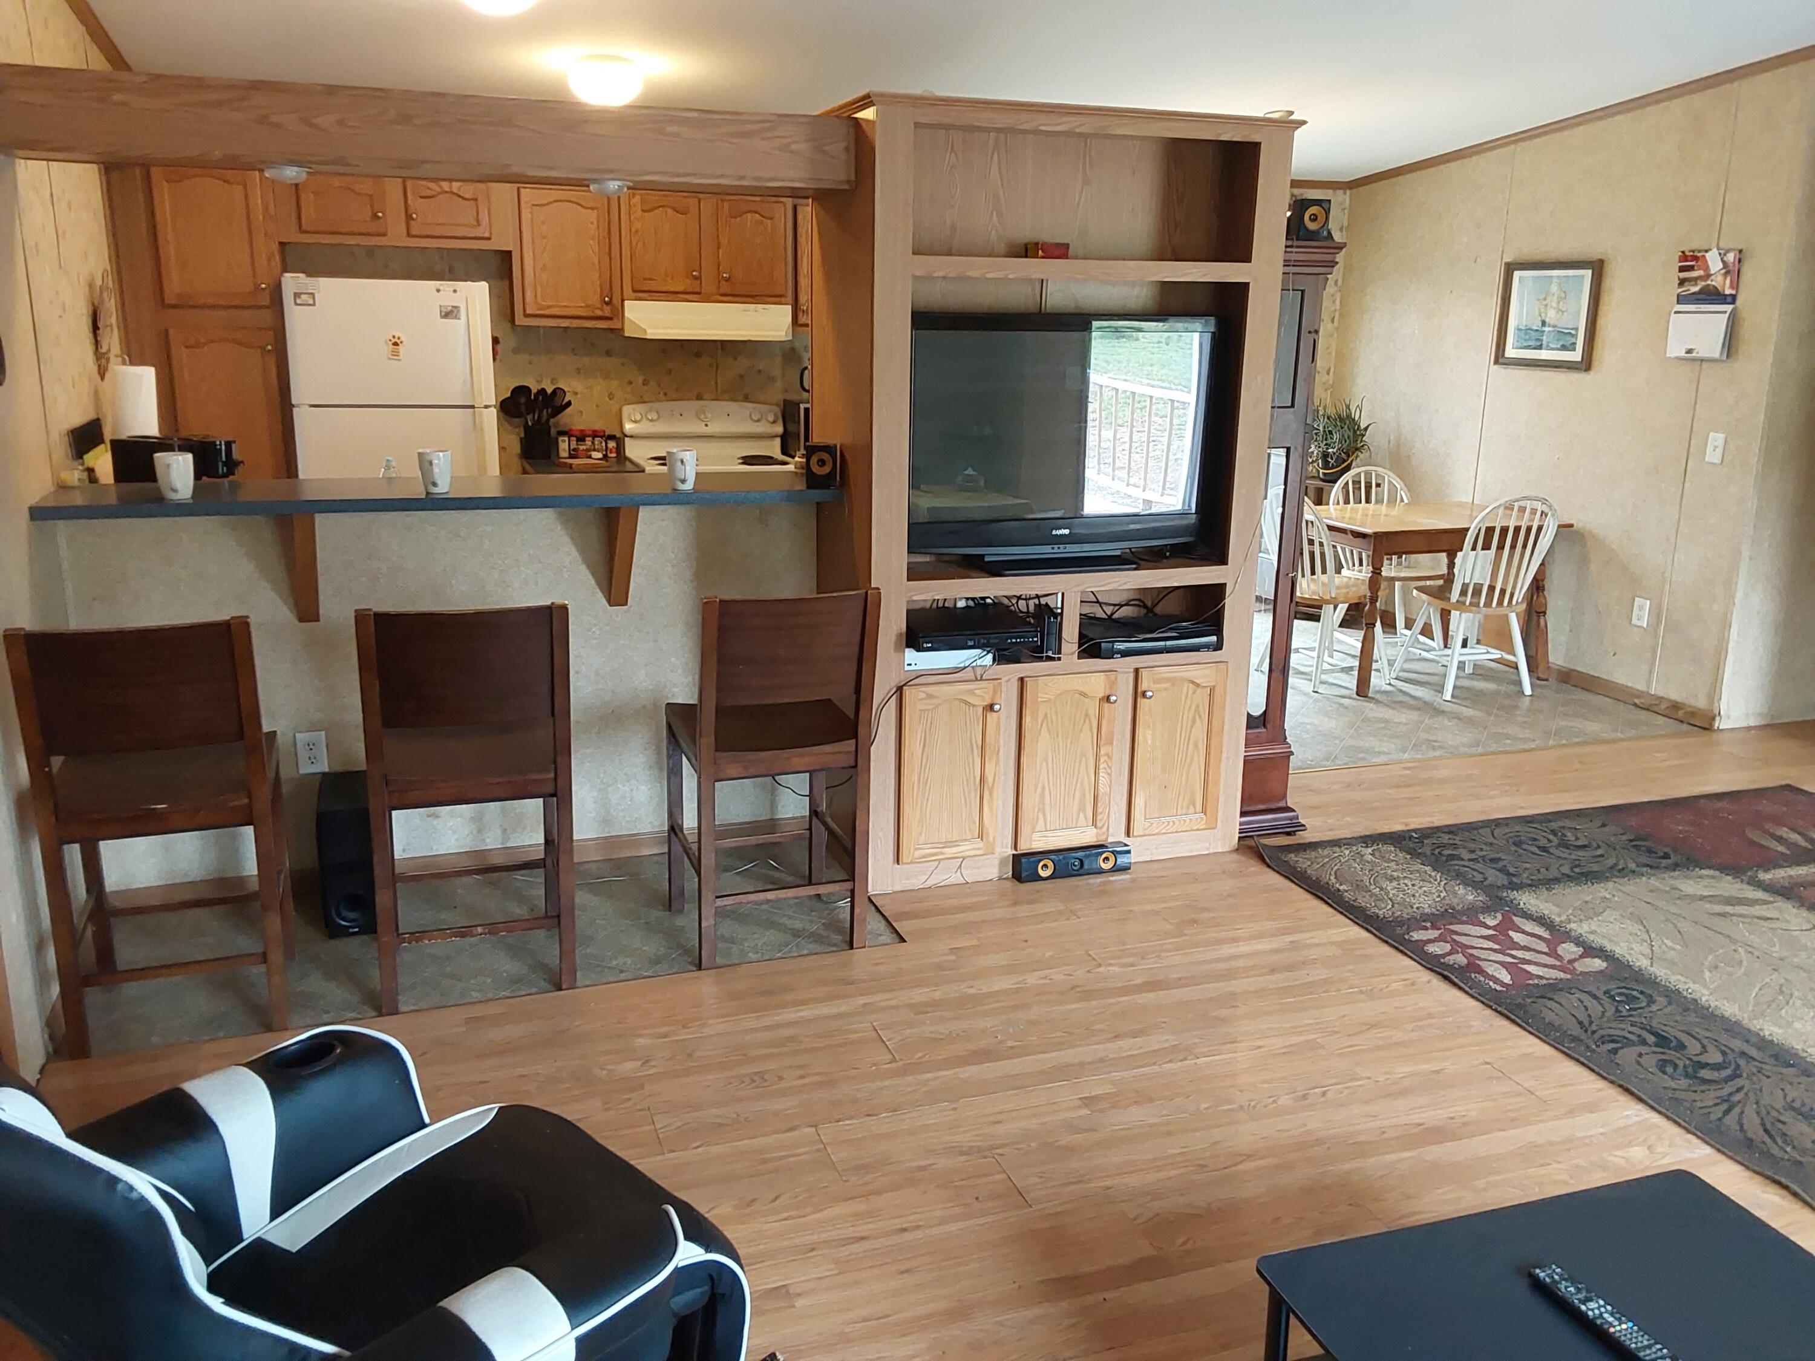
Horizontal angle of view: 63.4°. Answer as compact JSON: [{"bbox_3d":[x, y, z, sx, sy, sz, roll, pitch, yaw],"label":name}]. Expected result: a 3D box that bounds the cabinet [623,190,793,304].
[{"bbox_3d":[-0.937,-1.976,6.724,0.768,0.480,0.320,-4,15,-19],"label":"cabinet"}]

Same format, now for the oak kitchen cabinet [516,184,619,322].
[{"bbox_3d":[-1.510,-1.851,6.392,0.450,0.600,0.330,-4,15,-19],"label":"oak kitchen cabinet"}]

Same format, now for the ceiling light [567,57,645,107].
[{"bbox_3d":[-1.082,-2.137,5.269,0.275,0.139,0.275,-4,15,-19],"label":"ceiling light"}]

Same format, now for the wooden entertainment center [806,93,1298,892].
[{"bbox_3d":[0.378,-0.524,4.321,1.244,2.095,0.626,-4,15,-19],"label":"wooden entertainment center"}]

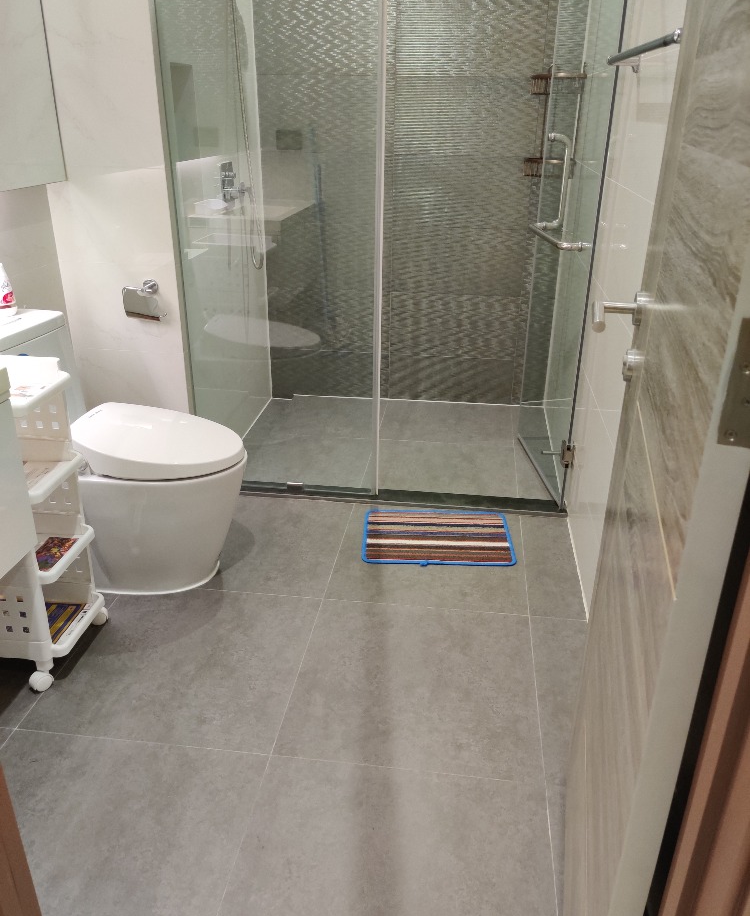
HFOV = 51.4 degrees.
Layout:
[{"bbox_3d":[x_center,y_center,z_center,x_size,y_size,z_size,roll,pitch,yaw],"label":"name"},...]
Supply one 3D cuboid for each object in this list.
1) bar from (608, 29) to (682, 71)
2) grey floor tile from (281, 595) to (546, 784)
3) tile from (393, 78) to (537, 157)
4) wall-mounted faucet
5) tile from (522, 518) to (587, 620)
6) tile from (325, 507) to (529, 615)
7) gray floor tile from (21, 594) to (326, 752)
[{"bbox_3d":[0.582,-0.851,1.642,0.085,0.045,0.850,4,24,6],"label":"bar"},{"bbox_3d":[0.105,0.561,1.977,0.600,0.013,0.605,4,24,6],"label":"grey floor tile"},{"bbox_3d":[0.382,-1.444,3.303,0.600,0.300,0.013,4,24,6],"label":"tile"},{"bbox_3d":[-0.540,-1.046,2.977,0.070,0.150,0.100,4,24,6],"label":"wall-mounted faucet"},{"bbox_3d":[0.560,0.338,2.487,0.162,0.013,0.605,4,24,6],"label":"tile"},{"bbox_3d":[0.182,0.314,2.529,0.600,0.013,0.605,4,24,6],"label":"tile"},{"bbox_3d":[-0.490,0.524,2.044,0.600,0.013,0.605,4,24,6],"label":"gray floor tile"}]

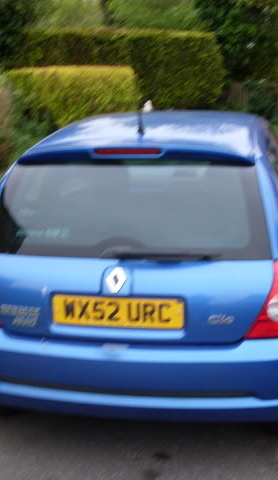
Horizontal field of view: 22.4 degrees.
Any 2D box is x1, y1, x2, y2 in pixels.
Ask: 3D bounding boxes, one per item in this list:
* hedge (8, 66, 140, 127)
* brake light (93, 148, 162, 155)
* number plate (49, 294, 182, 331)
[{"bbox_3d":[-1.137,-2.318,12.200,2.300,1.450,1.200,2,14,8],"label":"hedge"},{"bbox_3d":[-0.043,-0.361,2.891,0.280,0.030,0.040,1,15,9],"label":"brake light"},{"bbox_3d":[-0.082,0.281,2.749,0.520,0.111,0.012,1,6,9],"label":"number plate"}]

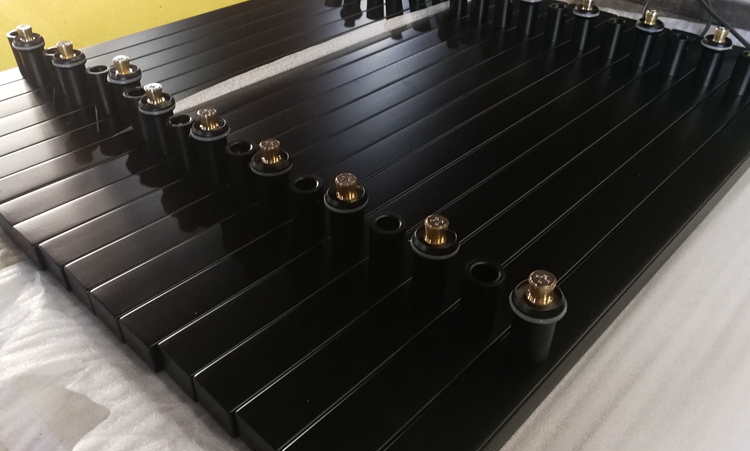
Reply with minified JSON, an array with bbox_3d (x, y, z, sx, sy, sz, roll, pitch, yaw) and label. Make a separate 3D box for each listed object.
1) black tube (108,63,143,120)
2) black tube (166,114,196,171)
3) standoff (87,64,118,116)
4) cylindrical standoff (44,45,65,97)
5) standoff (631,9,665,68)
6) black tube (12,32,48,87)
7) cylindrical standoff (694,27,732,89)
[{"bbox_3d":[-0.259,-0.140,0.621,0.035,0.056,0.035,32,49,33],"label":"black tube"},{"bbox_3d":[-0.178,-0.077,0.551,0.026,0.046,0.026,0,38,0],"label":"black tube"},{"bbox_3d":[-0.296,-0.148,0.639,0.025,0.046,0.025,32,49,33],"label":"standoff"},{"bbox_3d":[-0.370,-0.180,0.681,0.026,0.046,0.026,31,48,34],"label":"cylindrical standoff"},{"bbox_3d":[0.345,-0.240,0.748,0.035,0.066,0.035,32,49,33],"label":"standoff"},{"bbox_3d":[-0.407,-0.204,0.699,0.035,0.063,0.035,31,48,34],"label":"black tube"},{"bbox_3d":[0.394,-0.199,0.684,0.035,0.063,0.035,0,38,0],"label":"cylindrical standoff"}]

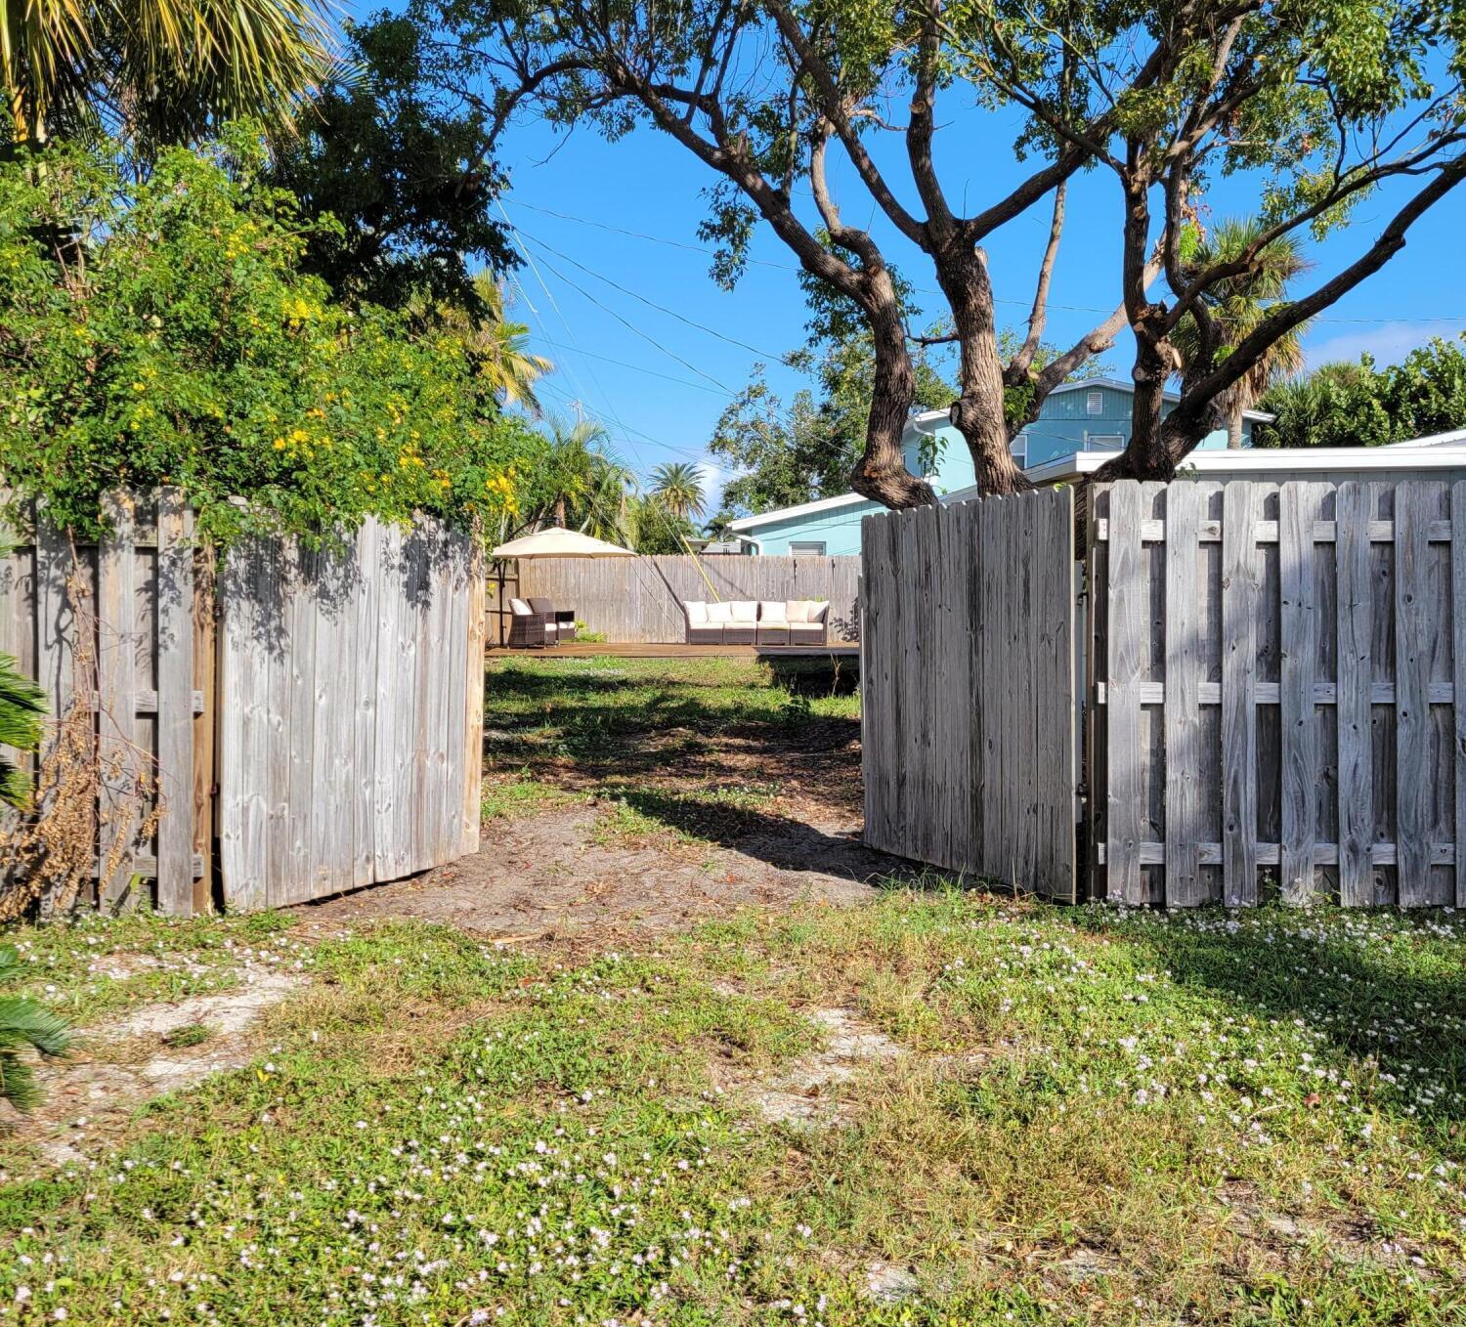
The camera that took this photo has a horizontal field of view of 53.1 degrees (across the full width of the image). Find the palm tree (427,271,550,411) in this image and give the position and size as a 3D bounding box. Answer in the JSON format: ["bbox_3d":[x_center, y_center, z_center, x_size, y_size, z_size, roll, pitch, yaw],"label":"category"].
[{"bbox_3d":[-4.500,-3.550,27.000,2.500,6.900,2.500,0,3,0],"label":"palm tree"}]

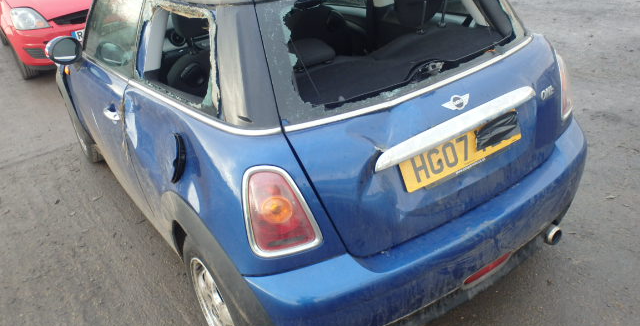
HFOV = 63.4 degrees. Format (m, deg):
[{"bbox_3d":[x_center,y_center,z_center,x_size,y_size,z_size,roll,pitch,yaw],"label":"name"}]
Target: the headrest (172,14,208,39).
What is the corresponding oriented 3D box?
[{"bbox_3d":[-0.532,-0.638,2.297,0.260,0.170,0.110,-23,31,-26],"label":"headrest"}]

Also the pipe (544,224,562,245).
[{"bbox_3d":[0.928,0.283,2.099,0.075,0.075,0.080,-23,31,-26],"label":"pipe"}]

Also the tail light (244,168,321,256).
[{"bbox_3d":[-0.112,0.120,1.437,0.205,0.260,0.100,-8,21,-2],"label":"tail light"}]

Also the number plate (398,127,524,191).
[{"bbox_3d":[0.465,-0.050,1.661,0.520,0.111,0.015,-23,13,-26],"label":"number plate"}]

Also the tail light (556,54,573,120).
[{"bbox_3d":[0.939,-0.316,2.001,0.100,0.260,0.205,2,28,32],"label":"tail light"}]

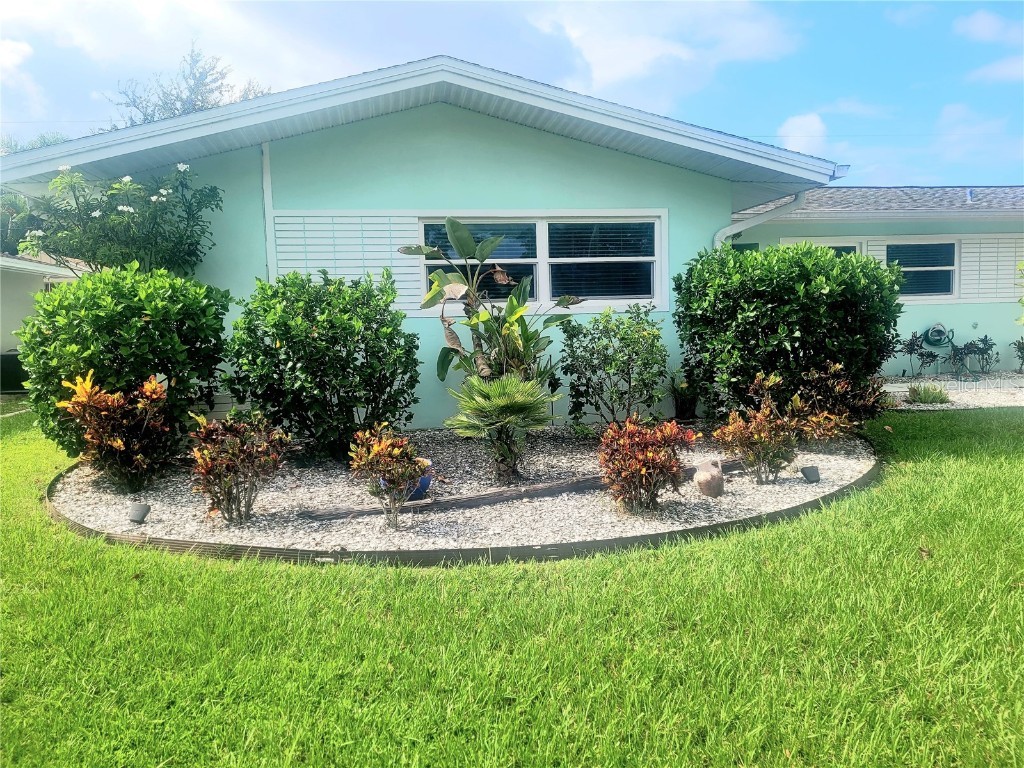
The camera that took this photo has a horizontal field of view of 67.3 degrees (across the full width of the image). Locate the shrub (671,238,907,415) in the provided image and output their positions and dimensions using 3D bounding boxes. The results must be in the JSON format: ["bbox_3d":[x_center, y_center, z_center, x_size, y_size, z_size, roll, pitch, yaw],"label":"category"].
[{"bbox_3d":[3.045,-0.558,8.500,2.491,2.011,2.000,-2,5,-9],"label":"shrub"}]

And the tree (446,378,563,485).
[{"bbox_3d":[-0.079,0.366,6.400,0.946,0.890,0.900,-2,5,-9],"label":"tree"}]

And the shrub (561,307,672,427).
[{"bbox_3d":[1.159,-0.198,8.700,1.197,1.403,1.100,-2,5,-9],"label":"shrub"}]

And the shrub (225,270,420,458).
[{"bbox_3d":[-1.873,-0.193,7.600,1.898,1.858,1.800,-2,5,-9],"label":"shrub"}]

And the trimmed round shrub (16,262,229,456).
[{"bbox_3d":[-3.748,-0.212,7.400,1.999,1.915,1.850,-2,5,-9],"label":"trimmed round shrub"}]

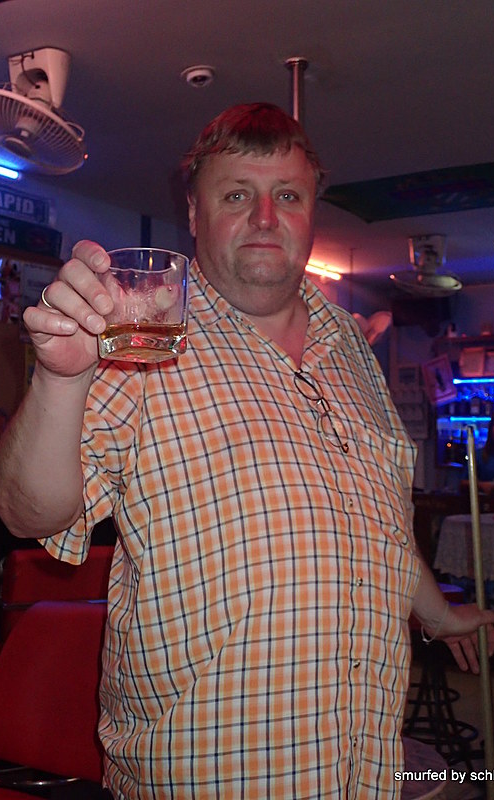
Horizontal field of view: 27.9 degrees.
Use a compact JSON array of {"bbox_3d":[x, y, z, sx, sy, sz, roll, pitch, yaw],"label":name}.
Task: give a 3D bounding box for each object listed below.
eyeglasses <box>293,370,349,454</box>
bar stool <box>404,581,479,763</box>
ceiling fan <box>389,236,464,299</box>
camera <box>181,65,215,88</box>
[{"bbox_3d":[0.096,0.019,1.277,0.038,0.132,0.038,-31,-23,-10],"label":"eyeglasses"},{"bbox_3d":[0.812,1.194,4.327,0.390,0.750,0.390,-2,-4,32],"label":"bar stool"},{"bbox_3d":[1.112,-0.835,6.122,0.430,0.380,0.430,-2,-4,32],"label":"ceiling fan"},{"bbox_3d":[-0.173,-1.143,3.546,0.120,0.053,0.120,0,-3,-3],"label":"camera"}]

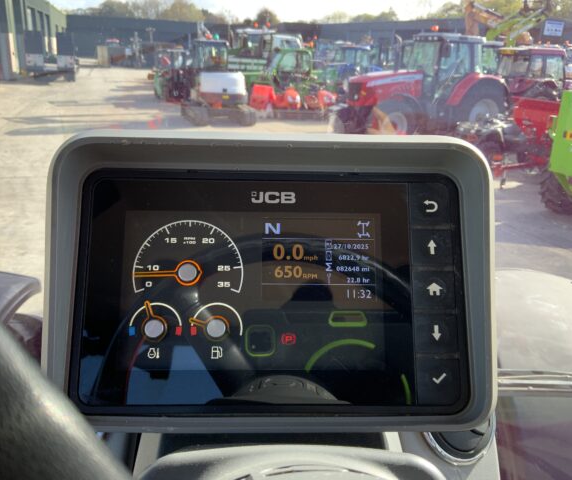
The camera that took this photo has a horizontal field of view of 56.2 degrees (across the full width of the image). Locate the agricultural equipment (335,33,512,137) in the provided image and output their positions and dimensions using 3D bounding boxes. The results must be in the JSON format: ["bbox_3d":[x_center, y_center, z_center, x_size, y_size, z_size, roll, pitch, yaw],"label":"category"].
[{"bbox_3d":[3.580,-4.020,14.300,4.900,3.000,2.450,-10,23,-30],"label":"agricultural equipment"}]

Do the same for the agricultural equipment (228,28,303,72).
[{"bbox_3d":[-1.367,-7.531,23.274,4.900,3.050,2.500,-13,24,-35],"label":"agricultural equipment"}]

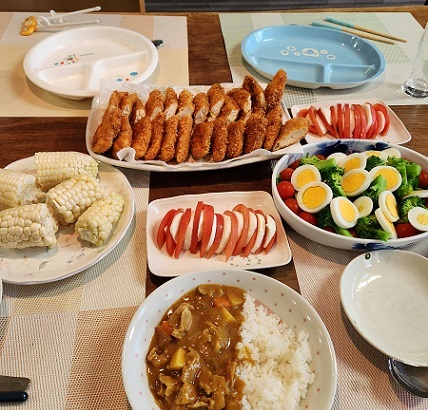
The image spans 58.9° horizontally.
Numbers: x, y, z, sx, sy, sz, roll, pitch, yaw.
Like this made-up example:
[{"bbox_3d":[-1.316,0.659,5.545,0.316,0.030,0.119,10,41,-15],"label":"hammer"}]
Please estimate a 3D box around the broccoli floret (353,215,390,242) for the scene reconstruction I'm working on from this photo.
[{"bbox_3d":[0.183,0.026,0.441,0.044,0.034,0.034,32,56,10],"label":"broccoli floret"}]

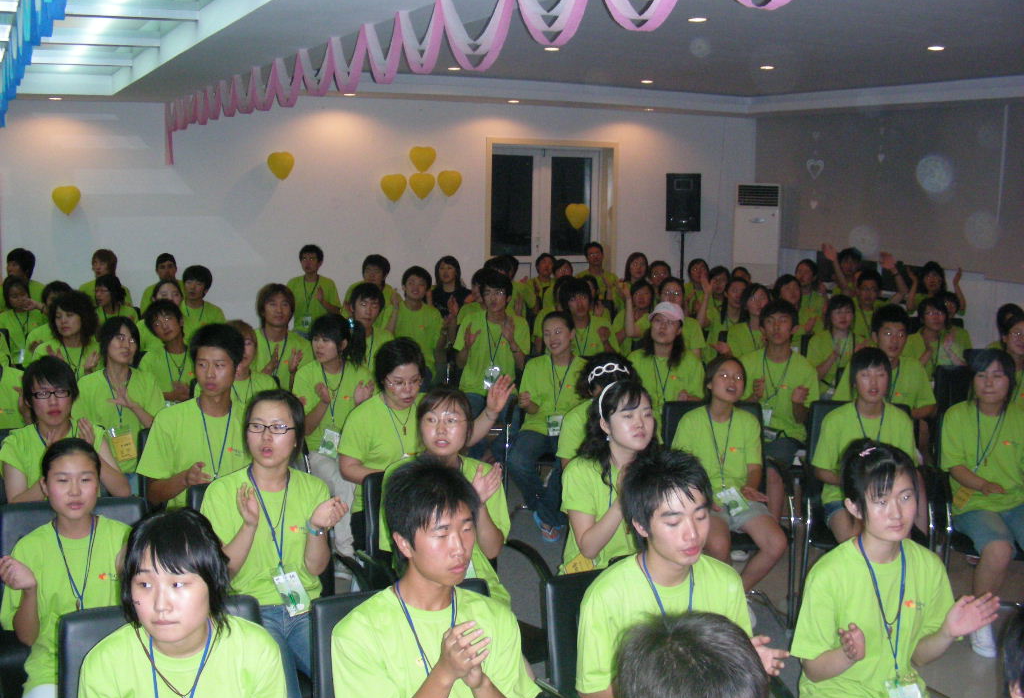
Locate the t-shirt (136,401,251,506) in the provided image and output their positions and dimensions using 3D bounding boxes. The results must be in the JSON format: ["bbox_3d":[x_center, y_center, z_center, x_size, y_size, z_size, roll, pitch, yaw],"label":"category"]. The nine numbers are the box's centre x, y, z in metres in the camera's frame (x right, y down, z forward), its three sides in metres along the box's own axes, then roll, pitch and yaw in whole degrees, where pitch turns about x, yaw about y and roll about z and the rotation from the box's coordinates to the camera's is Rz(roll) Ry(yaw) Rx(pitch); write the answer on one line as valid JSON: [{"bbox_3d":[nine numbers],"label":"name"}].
[{"bbox_3d":[-1.116,0.448,4.193,0.500,0.560,0.290,-1,9,-15],"label":"t-shirt"}]

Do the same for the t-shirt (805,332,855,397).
[{"bbox_3d":[1.992,0.107,6.900,0.420,0.480,0.270,1,9,-5],"label":"t-shirt"}]

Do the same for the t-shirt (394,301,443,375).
[{"bbox_3d":[-0.604,-0.054,7.187,0.390,0.490,0.240,1,9,-2],"label":"t-shirt"}]

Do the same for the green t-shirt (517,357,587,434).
[{"bbox_3d":[0.226,0.260,5.756,0.420,0.470,0.270,0,9,-8],"label":"green t-shirt"}]

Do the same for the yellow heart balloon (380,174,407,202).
[{"bbox_3d":[-1.120,-1.529,10.640,0.255,0.270,0.150,-3,10,-25],"label":"yellow heart balloon"}]

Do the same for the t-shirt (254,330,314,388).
[{"bbox_3d":[-1.207,0.146,5.887,0.410,0.490,0.250,0,9,-10],"label":"t-shirt"}]

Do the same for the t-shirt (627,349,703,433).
[{"bbox_3d":[0.764,0.240,5.635,0.390,0.460,0.240,2,9,4],"label":"t-shirt"}]

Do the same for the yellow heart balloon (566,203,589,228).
[{"bbox_3d":[0.678,-1.373,11.649,0.250,0.265,0.150,-3,10,-25],"label":"yellow heart balloon"}]

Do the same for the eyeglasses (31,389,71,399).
[{"bbox_3d":[-1.591,0.145,3.885,0.138,0.038,0.140,-2,9,-20],"label":"eyeglasses"}]

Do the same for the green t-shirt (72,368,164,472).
[{"bbox_3d":[-1.772,0.345,5.071,0.440,0.530,0.270,-1,9,-18],"label":"green t-shirt"}]

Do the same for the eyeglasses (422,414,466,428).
[{"bbox_3d":[-0.217,0.217,3.637,0.138,0.042,0.140,1,9,-2],"label":"eyeglasses"}]

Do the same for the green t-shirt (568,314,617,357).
[{"bbox_3d":[0.439,0.009,6.900,0.430,0.480,0.270,0,9,-12],"label":"green t-shirt"}]

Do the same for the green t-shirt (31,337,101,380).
[{"bbox_3d":[-2.283,0.126,5.800,0.420,0.480,0.270,-2,9,-22],"label":"green t-shirt"}]

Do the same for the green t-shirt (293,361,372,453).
[{"bbox_3d":[-0.804,0.287,5.035,0.390,0.460,0.250,0,9,-7],"label":"green t-shirt"}]

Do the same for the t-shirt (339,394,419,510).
[{"bbox_3d":[-0.445,0.373,4.050,0.430,0.450,0.270,-4,10,-30],"label":"t-shirt"}]

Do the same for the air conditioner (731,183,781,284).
[{"bbox_3d":[2.577,-0.886,12.029,0.480,1.730,0.300,2,9,2],"label":"air conditioner"}]

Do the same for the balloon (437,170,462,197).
[{"bbox_3d":[-0.653,-1.730,11.750,0.250,0.280,0.130,-3,10,-25],"label":"balloon"}]

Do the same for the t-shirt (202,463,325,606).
[{"bbox_3d":[-0.760,0.571,3.480,0.400,0.430,0.260,-1,9,-18],"label":"t-shirt"}]

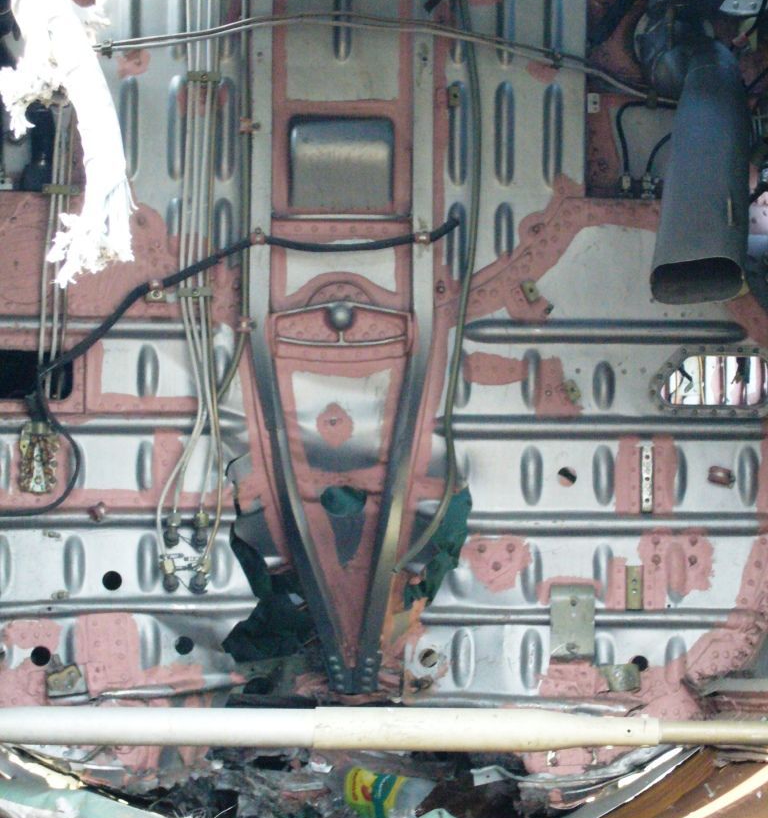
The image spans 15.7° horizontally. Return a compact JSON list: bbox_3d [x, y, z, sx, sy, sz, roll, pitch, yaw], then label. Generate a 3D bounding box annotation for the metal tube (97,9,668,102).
[{"bbox_3d":[-0.006,-0.449,3.540,0.726,0.115,0.100,0,3,0],"label":"metal tube"}]

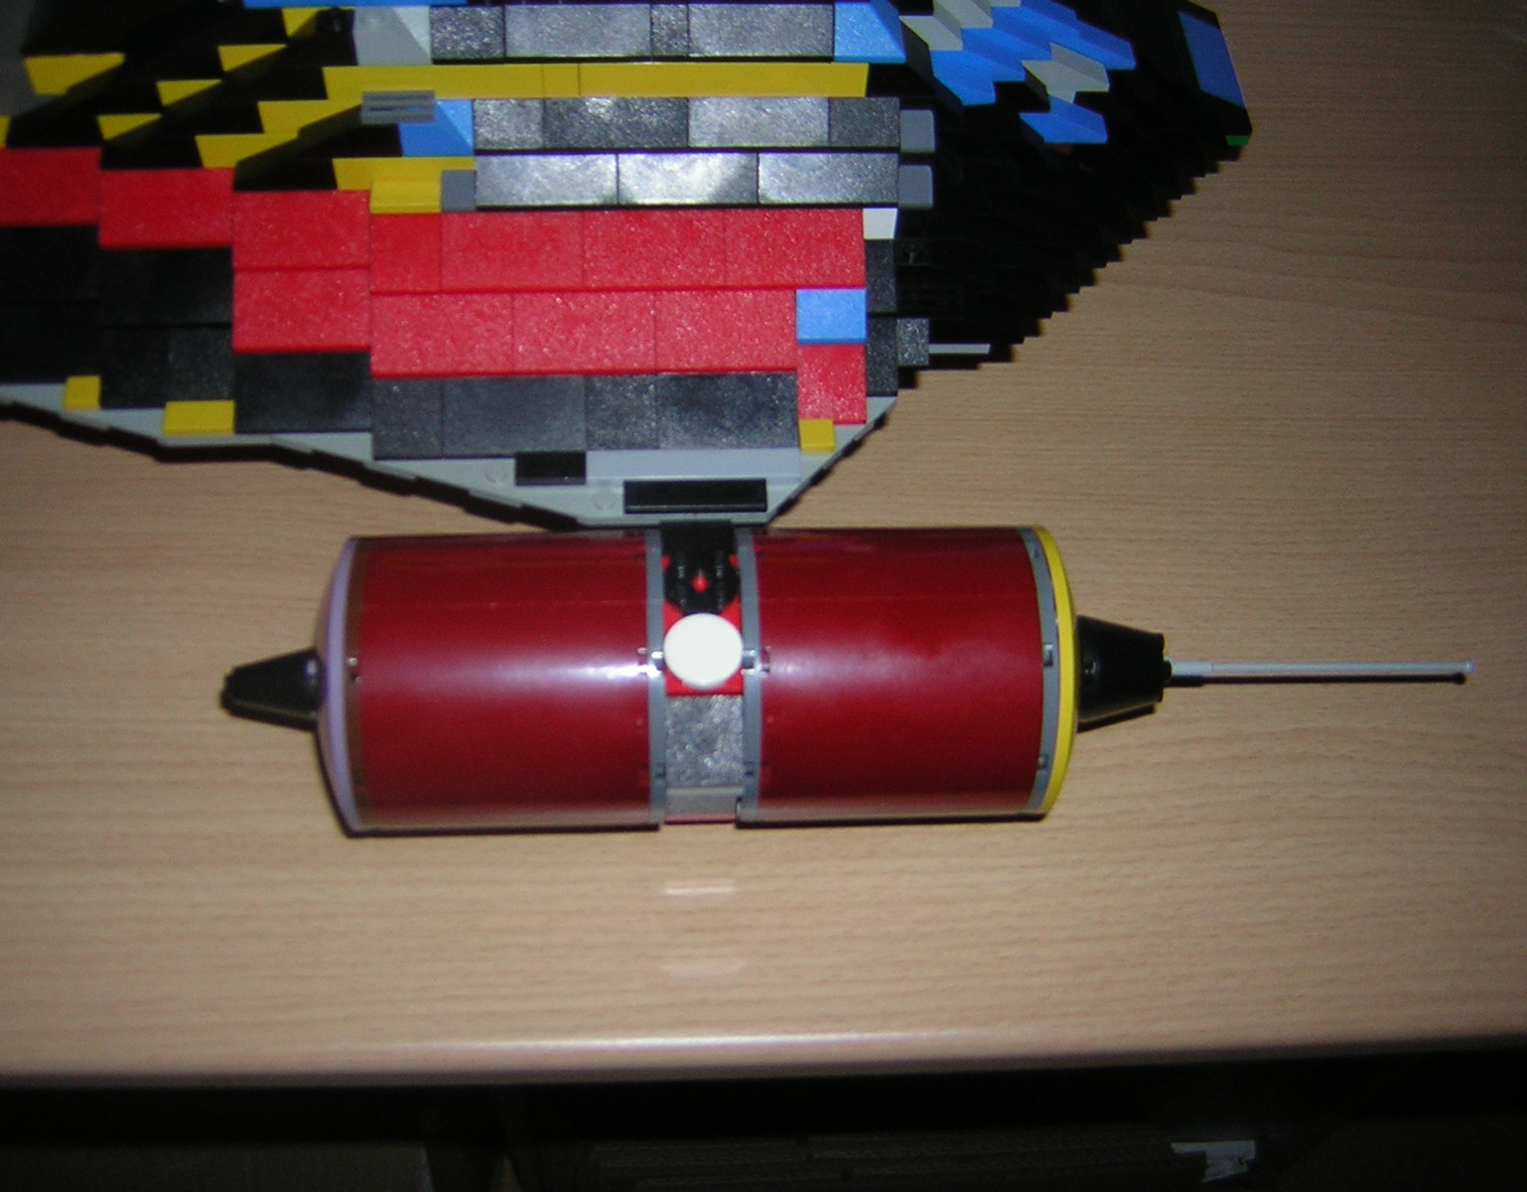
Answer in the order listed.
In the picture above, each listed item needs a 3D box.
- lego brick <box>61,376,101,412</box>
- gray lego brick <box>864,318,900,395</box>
[{"bbox_3d":[-0.154,-0.046,0.375,0.008,0.003,0.008,-1,58,-3],"label":"lego brick"},{"bbox_3d":[0.027,-0.059,0.390,0.008,0.010,0.024,-1,58,-3],"label":"gray lego brick"}]

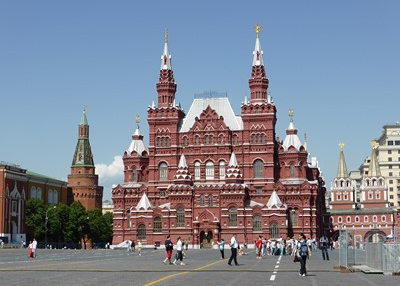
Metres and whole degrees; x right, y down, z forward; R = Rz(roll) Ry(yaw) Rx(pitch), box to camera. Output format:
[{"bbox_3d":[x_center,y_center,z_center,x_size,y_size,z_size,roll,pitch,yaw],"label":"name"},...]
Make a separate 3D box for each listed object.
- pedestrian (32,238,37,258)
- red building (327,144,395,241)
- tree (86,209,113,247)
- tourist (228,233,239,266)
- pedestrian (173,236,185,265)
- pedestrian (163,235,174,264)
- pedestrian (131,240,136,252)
[{"bbox_3d":[-14.747,9.429,63.119,0.520,1.750,0.380,-4,-9,25],"label":"pedestrian"},{"bbox_3d":[57.736,19.247,254.543,25.000,37.500,12.000,-2,-8,14],"label":"red building"},{"bbox_3d":[-31.179,27.124,222.814,9.500,12.000,9.000,0,-8,0],"label":"tree"},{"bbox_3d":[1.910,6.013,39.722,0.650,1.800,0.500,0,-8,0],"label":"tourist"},{"bbox_3d":[-1.183,6.191,40.411,0.650,1.640,0.500,0,-8,0],"label":"pedestrian"},{"bbox_3d":[-1.801,6.165,40.413,0.600,1.670,0.500,0,-8,0],"label":"pedestrian"},{"bbox_3d":[-9.528,14.790,101.115,0.500,1.700,0.400,0,-8,0],"label":"pedestrian"}]

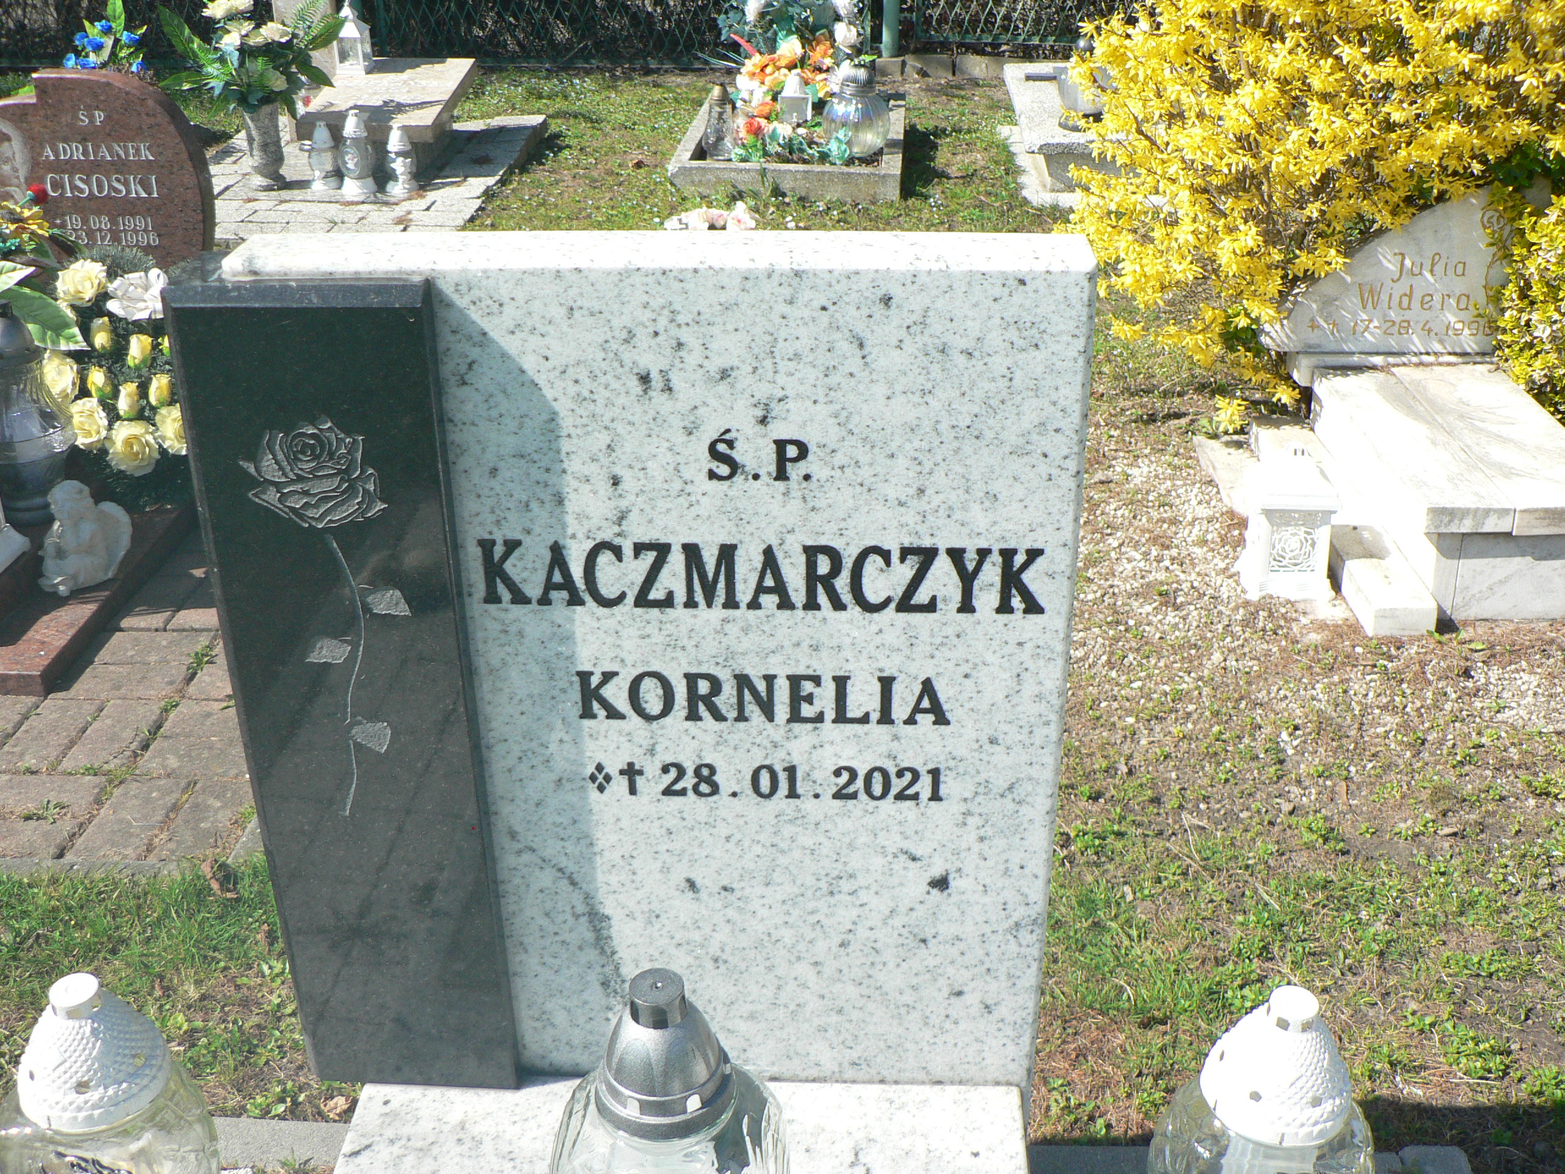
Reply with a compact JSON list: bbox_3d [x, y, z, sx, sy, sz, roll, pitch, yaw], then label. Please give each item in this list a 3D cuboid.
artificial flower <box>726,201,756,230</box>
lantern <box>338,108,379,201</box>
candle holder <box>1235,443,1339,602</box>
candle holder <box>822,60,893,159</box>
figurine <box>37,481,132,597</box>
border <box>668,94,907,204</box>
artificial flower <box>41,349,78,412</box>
[{"bbox_3d":[-0.123,-1.074,4.740,0.093,0.085,0.085,-1,27,0],"label":"artificial flower"},{"bbox_3d":[-1.240,-1.261,4.732,0.108,0.255,0.108,2,27,5],"label":"lantern"},{"bbox_3d":[0.831,-0.116,2.653,0.130,0.248,0.130,-1,27,0],"label":"candle holder"},{"bbox_3d":[0.233,-1.502,5.125,0.213,0.285,0.213,-1,27,0],"label":"candle holder"},{"bbox_3d":[-1.138,-0.091,2.676,0.115,0.165,0.115,22,35,37],"label":"figurine"},{"bbox_3d":[0.051,-1.485,5.465,0.710,0.100,1.210,2,28,6],"label":"border"},{"bbox_3d":[-1.319,-0.374,2.960,0.090,0.100,0.075,8,29,16],"label":"artificial flower"}]

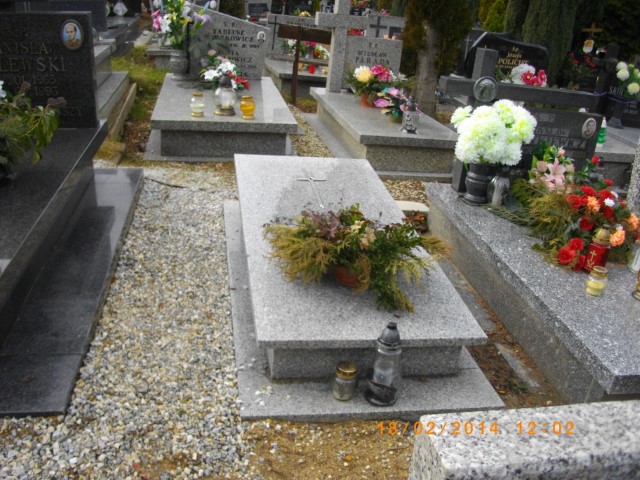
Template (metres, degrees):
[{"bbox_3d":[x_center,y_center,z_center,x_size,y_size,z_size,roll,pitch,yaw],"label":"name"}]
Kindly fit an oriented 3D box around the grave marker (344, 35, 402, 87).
[{"bbox_3d":[0.546,-1.798,6.082,0.590,0.505,0.100,0,24,-11],"label":"grave marker"}]

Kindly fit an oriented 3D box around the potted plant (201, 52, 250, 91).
[{"bbox_3d":[-0.915,-1.638,5.711,0.460,0.330,0.360,0,24,-11],"label":"potted plant"}]

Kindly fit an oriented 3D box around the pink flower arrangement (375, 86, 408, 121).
[{"bbox_3d":[0.615,-1.138,4.978,0.310,0.285,0.280,0,24,-11],"label":"pink flower arrangement"}]

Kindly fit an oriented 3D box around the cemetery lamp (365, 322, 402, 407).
[{"bbox_3d":[0.229,0.420,2.030,0.118,0.302,0.118,1,24,-11],"label":"cemetery lamp"}]

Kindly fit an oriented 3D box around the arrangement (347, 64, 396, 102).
[{"bbox_3d":[0.478,-1.407,5.442,0.440,0.355,0.360,0,24,-11],"label":"arrangement"}]

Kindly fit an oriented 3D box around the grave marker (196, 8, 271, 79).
[{"bbox_3d":[-0.981,-2.077,6.215,0.840,0.710,0.100,-1,24,-16],"label":"grave marker"}]

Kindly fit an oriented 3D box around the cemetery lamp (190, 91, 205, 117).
[{"bbox_3d":[-0.962,-1.076,4.662,0.107,0.186,0.107,0,24,-11],"label":"cemetery lamp"}]

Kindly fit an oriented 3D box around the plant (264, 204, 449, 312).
[{"bbox_3d":[0.138,0.038,2.438,0.750,0.260,0.480,1,24,-11],"label":"plant"}]

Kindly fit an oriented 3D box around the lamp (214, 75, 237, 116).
[{"bbox_3d":[-0.760,-1.171,4.771,0.172,0.300,0.172,0,24,-11],"label":"lamp"}]

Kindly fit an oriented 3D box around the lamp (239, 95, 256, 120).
[{"bbox_3d":[-0.550,-1.026,4.577,0.115,0.166,0.115,1,24,-11],"label":"lamp"}]

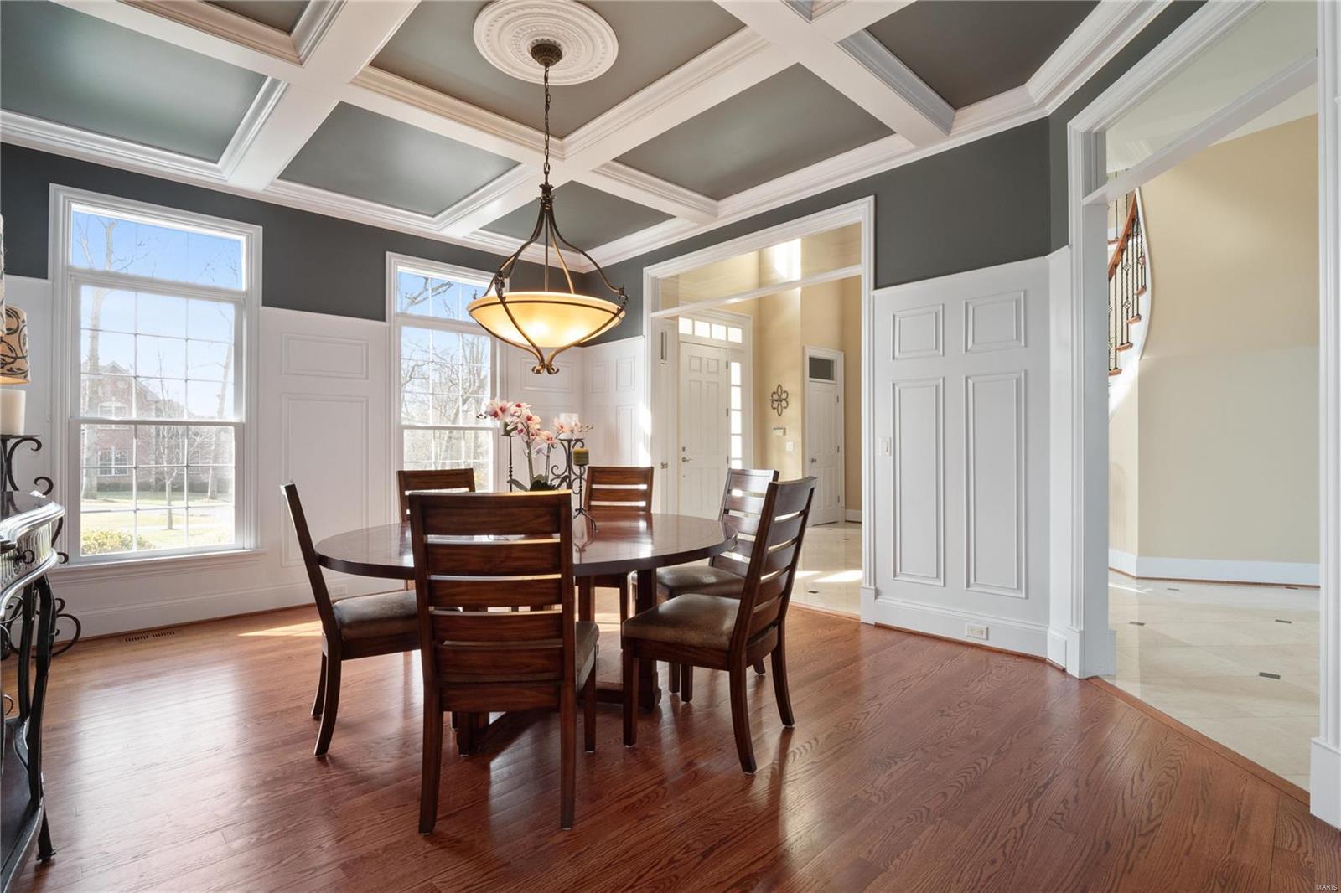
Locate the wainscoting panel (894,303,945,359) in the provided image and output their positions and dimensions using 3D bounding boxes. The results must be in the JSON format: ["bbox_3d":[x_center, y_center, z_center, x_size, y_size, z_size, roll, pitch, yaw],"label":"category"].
[{"bbox_3d":[1.500,-0.684,3.606,0.309,0.301,0.030,-1,-1,44],"label":"wainscoting panel"}]

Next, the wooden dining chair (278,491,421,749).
[{"bbox_3d":[-1.250,0.648,2.487,0.630,1.010,0.505,0,-1,-34],"label":"wooden dining chair"}]

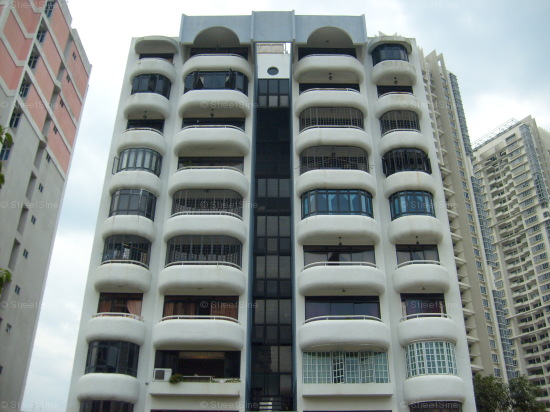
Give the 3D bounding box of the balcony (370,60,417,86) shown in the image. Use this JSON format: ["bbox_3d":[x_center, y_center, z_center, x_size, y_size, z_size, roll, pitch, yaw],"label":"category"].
[{"bbox_3d":[8.093,-9.123,37.994,3.142,1.262,1.280,0,-29,0],"label":"balcony"}]

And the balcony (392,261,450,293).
[{"bbox_3d":[8.123,3.894,30.905,3.060,1.437,1.140,0,-29,0],"label":"balcony"}]

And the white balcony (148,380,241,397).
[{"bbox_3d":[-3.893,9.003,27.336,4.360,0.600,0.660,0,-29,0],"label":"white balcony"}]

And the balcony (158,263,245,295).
[{"bbox_3d":[-3.919,3.897,30.107,4.567,1.440,1.140,0,-28,0],"label":"balcony"}]

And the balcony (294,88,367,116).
[{"bbox_3d":[3.598,-6.453,35.122,4.631,1.401,1.268,0,-28,0],"label":"balcony"}]

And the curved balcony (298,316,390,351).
[{"bbox_3d":[3.558,6.512,28.284,4.659,1.447,1.320,0,-29,0],"label":"curved balcony"}]

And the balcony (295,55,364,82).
[{"bbox_3d":[3.655,-9.299,37.133,4.629,1.527,1.200,0,-29,0],"label":"balcony"}]

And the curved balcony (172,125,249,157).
[{"bbox_3d":[-3.891,-4.038,34.354,4.567,1.440,1.140,0,-28,0],"label":"curved balcony"}]

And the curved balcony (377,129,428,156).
[{"bbox_3d":[7.976,-3.931,34.306,3.036,1.552,0.962,0,-29,0],"label":"curved balcony"}]

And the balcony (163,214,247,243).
[{"bbox_3d":[-3.910,1.331,31.480,4.567,1.260,1.140,0,-28,0],"label":"balcony"}]

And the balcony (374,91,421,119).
[{"bbox_3d":[8.094,-6.435,36.066,3.151,1.431,1.151,0,-28,0],"label":"balcony"}]

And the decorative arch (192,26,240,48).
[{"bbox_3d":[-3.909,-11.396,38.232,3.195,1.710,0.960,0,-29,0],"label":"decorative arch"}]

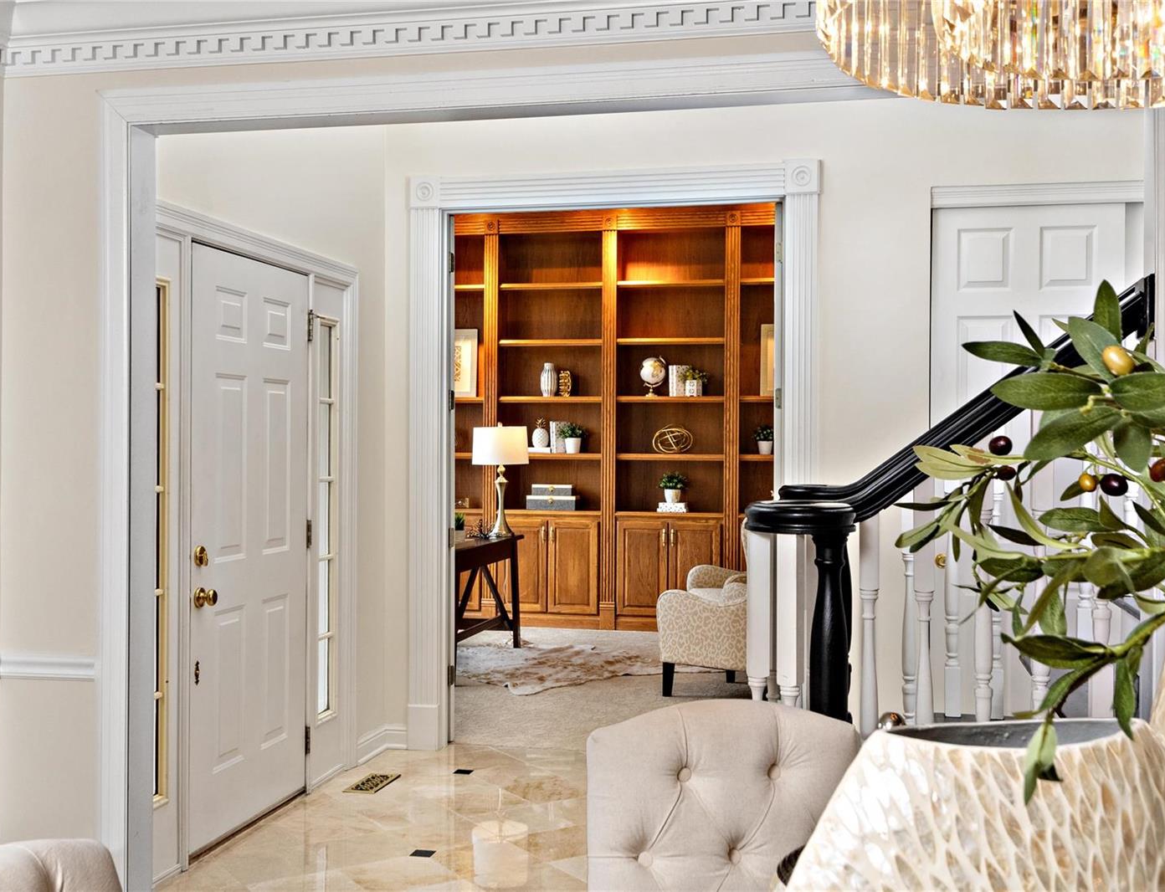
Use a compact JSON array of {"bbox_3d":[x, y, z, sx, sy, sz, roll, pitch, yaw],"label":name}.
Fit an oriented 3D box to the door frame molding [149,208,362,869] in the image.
[{"bbox_3d":[-1.191,0.307,4.829,0.110,2.125,1.830,0,0,12],"label":"door frame molding"}]

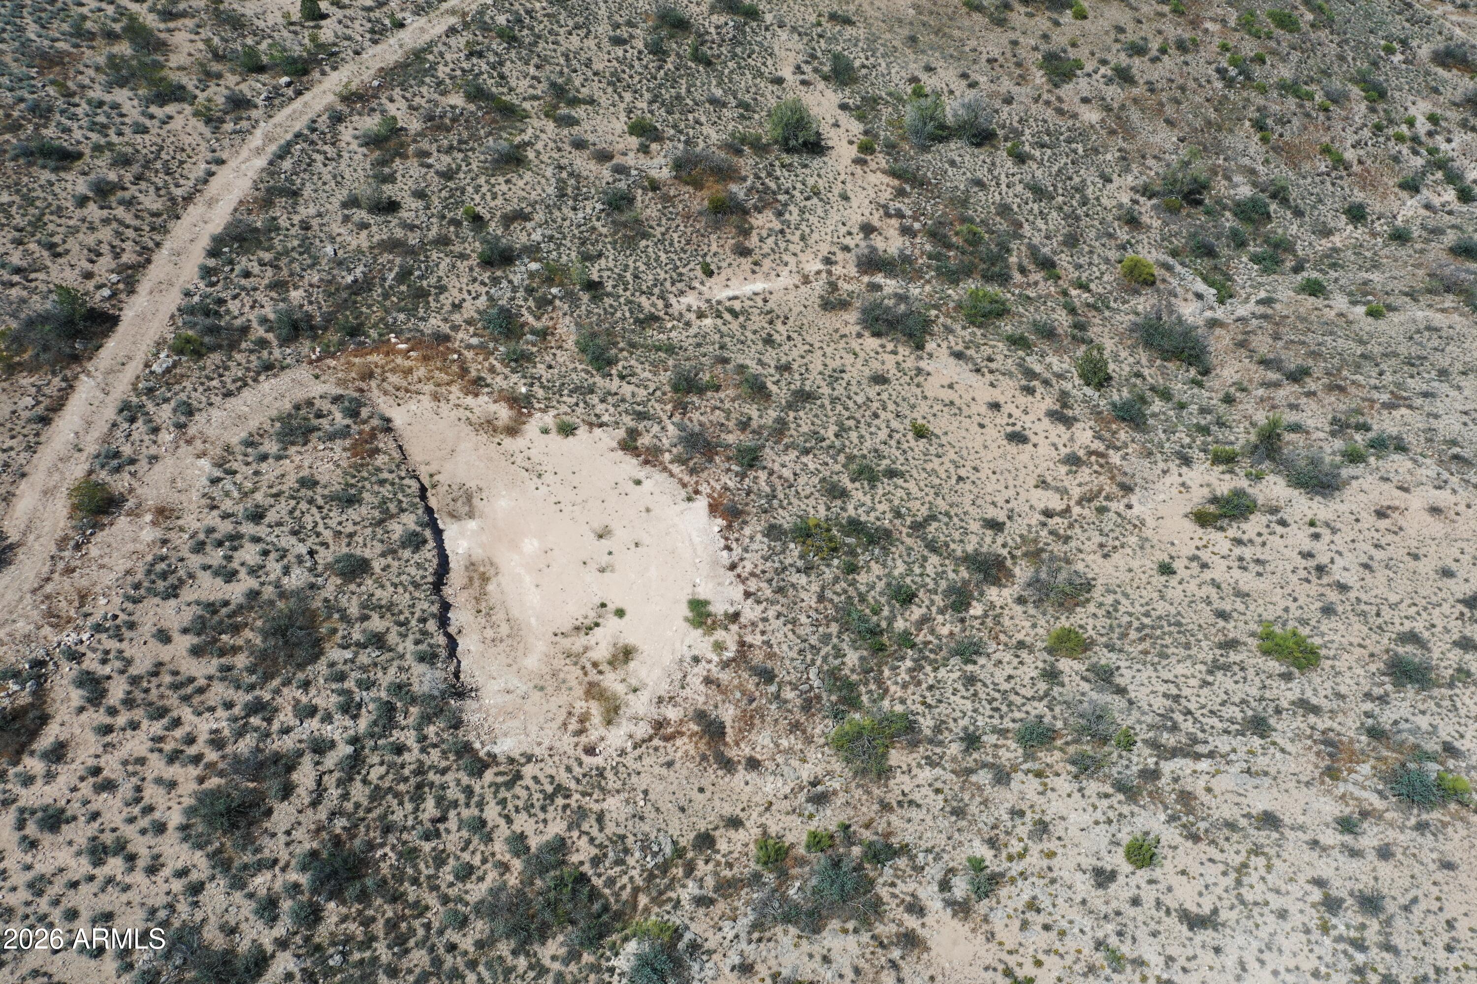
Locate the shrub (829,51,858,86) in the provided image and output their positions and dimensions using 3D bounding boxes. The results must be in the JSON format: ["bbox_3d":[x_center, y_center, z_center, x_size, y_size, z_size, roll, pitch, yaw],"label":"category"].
[{"bbox_3d":[8.220,-33.210,89.940,2.150,2.400,2.400,4,49,4],"label":"shrub"}]

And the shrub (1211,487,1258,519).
[{"bbox_3d":[23.990,0.530,55.620,2.140,1.230,2.030,24,50,22],"label":"shrub"}]

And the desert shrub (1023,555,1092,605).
[{"bbox_3d":[15.790,4.400,56.860,3.320,1.990,2.700,19,51,16],"label":"desert shrub"}]

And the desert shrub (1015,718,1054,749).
[{"bbox_3d":[12.030,9.830,46.700,1.570,0.900,1.380,18,48,17],"label":"desert shrub"}]

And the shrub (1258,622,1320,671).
[{"bbox_3d":[23.660,6.660,49.430,2.540,1.460,2.410,29,52,26],"label":"shrub"}]

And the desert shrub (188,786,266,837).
[{"bbox_3d":[-18.460,11.488,41.343,2.770,1.660,1.970,0,46,0],"label":"desert shrub"}]

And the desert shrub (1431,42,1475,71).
[{"bbox_3d":[51.801,-31.578,83.241,3.110,1.710,3.110,0,46,0],"label":"desert shrub"}]

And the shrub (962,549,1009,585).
[{"bbox_3d":[12.430,3.780,57.820,2.310,1.390,2.040,15,50,13],"label":"shrub"}]

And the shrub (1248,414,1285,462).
[{"bbox_3d":[26.790,-2.810,58.240,1.840,2.170,1.740,24,50,22],"label":"shrub"}]

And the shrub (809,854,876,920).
[{"bbox_3d":[4.210,15.900,46.270,2.600,1.950,2.600,0,49,0],"label":"shrub"}]

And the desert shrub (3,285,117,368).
[{"bbox_3d":[-37.144,-9.068,62.885,6.254,3.489,5.628,-26,49,-25],"label":"desert shrub"}]

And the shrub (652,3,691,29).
[{"bbox_3d":[-5.550,-39.810,96.030,3.180,1.910,2.970,-3,49,-2],"label":"shrub"}]

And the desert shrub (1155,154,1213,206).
[{"bbox_3d":[29.060,-20.450,74.940,3.560,3.080,3.380,17,48,16],"label":"desert shrub"}]

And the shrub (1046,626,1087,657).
[{"bbox_3d":[15.710,7.160,54.980,1.930,1.160,1.590,21,52,17],"label":"shrub"}]

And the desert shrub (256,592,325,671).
[{"bbox_3d":[-18.600,5.780,47.530,2.760,3.060,2.620,0,46,0],"label":"desert shrub"}]

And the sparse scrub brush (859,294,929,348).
[{"bbox_3d":[8.733,-9.610,64.397,3.946,2.219,3.551,6,43,7],"label":"sparse scrub brush"}]

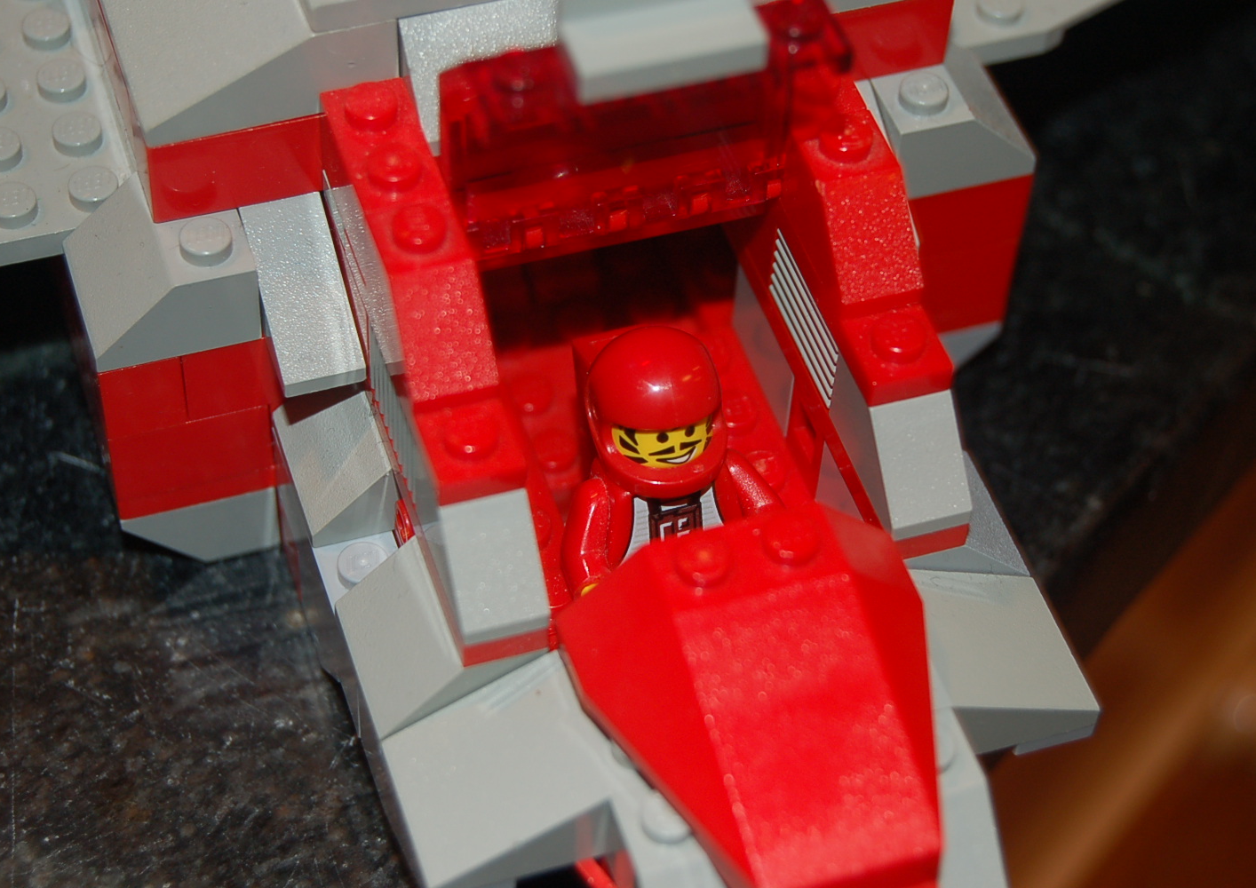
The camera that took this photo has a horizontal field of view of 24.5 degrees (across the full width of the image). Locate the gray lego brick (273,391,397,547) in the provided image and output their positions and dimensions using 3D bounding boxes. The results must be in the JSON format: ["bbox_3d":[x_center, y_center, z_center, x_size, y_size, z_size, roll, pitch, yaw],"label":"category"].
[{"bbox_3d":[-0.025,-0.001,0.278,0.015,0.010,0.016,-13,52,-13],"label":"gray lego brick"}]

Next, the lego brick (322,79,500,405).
[{"bbox_3d":[-0.020,-0.019,0.259,0.008,0.011,0.032,-13,52,-14],"label":"lego brick"}]

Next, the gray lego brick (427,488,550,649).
[{"bbox_3d":[-0.013,0.008,0.255,0.008,0.010,0.015,-13,52,-13],"label":"gray lego brick"}]

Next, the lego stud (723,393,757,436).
[{"bbox_3d":[0.011,-0.003,0.287,0.005,0.002,0.005,2,50,-2],"label":"lego stud"}]

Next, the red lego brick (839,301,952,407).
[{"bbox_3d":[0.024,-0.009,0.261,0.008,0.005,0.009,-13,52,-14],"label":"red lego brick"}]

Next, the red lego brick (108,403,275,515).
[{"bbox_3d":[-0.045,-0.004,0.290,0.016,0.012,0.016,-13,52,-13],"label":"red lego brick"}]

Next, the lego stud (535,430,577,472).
[{"bbox_3d":[-0.008,0.000,0.296,0.005,0.002,0.005,1,50,-2],"label":"lego stud"}]

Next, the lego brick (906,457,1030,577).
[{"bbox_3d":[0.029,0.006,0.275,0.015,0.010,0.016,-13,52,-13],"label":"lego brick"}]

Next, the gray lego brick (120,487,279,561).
[{"bbox_3d":[-0.046,0.003,0.299,0.016,0.010,0.016,-13,52,-13],"label":"gray lego brick"}]

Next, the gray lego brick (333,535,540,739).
[{"bbox_3d":[-0.017,0.017,0.263,0.016,0.010,0.016,-13,52,-14],"label":"gray lego brick"}]

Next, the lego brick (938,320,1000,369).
[{"bbox_3d":[0.030,-0.014,0.317,0.016,0.010,0.016,-13,52,-13],"label":"lego brick"}]

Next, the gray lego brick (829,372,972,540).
[{"bbox_3d":[0.025,-0.001,0.264,0.008,0.010,0.016,-13,52,-14],"label":"gray lego brick"}]

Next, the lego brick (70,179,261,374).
[{"bbox_3d":[-0.044,-0.018,0.273,0.016,0.011,0.016,-13,52,-14],"label":"lego brick"}]

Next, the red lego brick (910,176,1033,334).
[{"bbox_3d":[0.031,-0.024,0.305,0.016,0.022,0.016,-13,52,-14],"label":"red lego brick"}]

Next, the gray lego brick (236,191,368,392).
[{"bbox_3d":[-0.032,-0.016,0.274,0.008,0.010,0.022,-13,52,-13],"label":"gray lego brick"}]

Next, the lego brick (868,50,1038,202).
[{"bbox_3d":[0.031,-0.035,0.292,0.016,0.011,0.016,-13,52,-14],"label":"lego brick"}]

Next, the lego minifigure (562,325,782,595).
[{"bbox_3d":[0.003,0.005,0.273,0.021,0.031,0.021,-13,52,-14],"label":"lego minifigure"}]

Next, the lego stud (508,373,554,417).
[{"bbox_3d":[-0.010,-0.005,0.301,0.005,0.002,0.005,1,50,-2],"label":"lego stud"}]

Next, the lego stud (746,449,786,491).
[{"bbox_3d":[0.013,0.003,0.282,0.005,0.002,0.005,2,50,-2],"label":"lego stud"}]

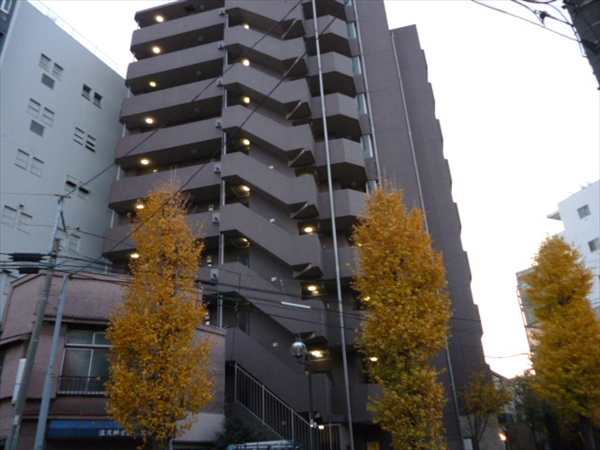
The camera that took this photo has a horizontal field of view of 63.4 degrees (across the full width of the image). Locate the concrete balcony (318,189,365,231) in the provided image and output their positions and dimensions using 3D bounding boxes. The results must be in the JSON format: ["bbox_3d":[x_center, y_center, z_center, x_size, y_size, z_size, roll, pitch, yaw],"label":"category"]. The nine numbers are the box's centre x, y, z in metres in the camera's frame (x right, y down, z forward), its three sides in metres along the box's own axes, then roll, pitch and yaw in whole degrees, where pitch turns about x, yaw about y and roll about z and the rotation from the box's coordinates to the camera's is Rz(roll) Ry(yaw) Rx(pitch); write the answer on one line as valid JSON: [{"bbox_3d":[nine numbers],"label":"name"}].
[{"bbox_3d":[2.166,-0.611,22.480,2.170,1.363,1.904,-9,-27,12],"label":"concrete balcony"}]

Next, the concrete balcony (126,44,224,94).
[{"bbox_3d":[-7.236,-9.357,29.279,6.339,1.411,1.400,-9,-27,12],"label":"concrete balcony"}]

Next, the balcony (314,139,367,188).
[{"bbox_3d":[2.030,-3.117,23.721,2.170,1.363,1.904,-9,-27,12],"label":"balcony"}]

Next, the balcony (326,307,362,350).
[{"bbox_3d":[2.440,4.401,19.996,2.170,1.363,1.904,-9,-27,12],"label":"balcony"}]

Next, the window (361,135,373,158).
[{"bbox_3d":[3.506,-4.041,25.119,0.414,1.434,0.112,-9,-27,12],"label":"window"}]

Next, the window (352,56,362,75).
[{"bbox_3d":[3.232,-9.053,27.602,0.414,1.434,0.112,-9,-27,12],"label":"window"}]

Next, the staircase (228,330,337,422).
[{"bbox_3d":[-0.987,5.674,18.699,4.368,3.498,1.316,-9,-27,12],"label":"staircase"}]

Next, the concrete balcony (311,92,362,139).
[{"bbox_3d":[1.893,-5.623,24.963,2.170,1.363,1.904,-9,-27,12],"label":"concrete balcony"}]

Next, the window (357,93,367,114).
[{"bbox_3d":[3.369,-6.547,26.360,0.414,1.434,0.112,-9,-27,12],"label":"window"}]

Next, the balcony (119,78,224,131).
[{"bbox_3d":[-7.099,-6.851,28.037,6.339,1.411,1.400,-9,-27,12],"label":"balcony"}]

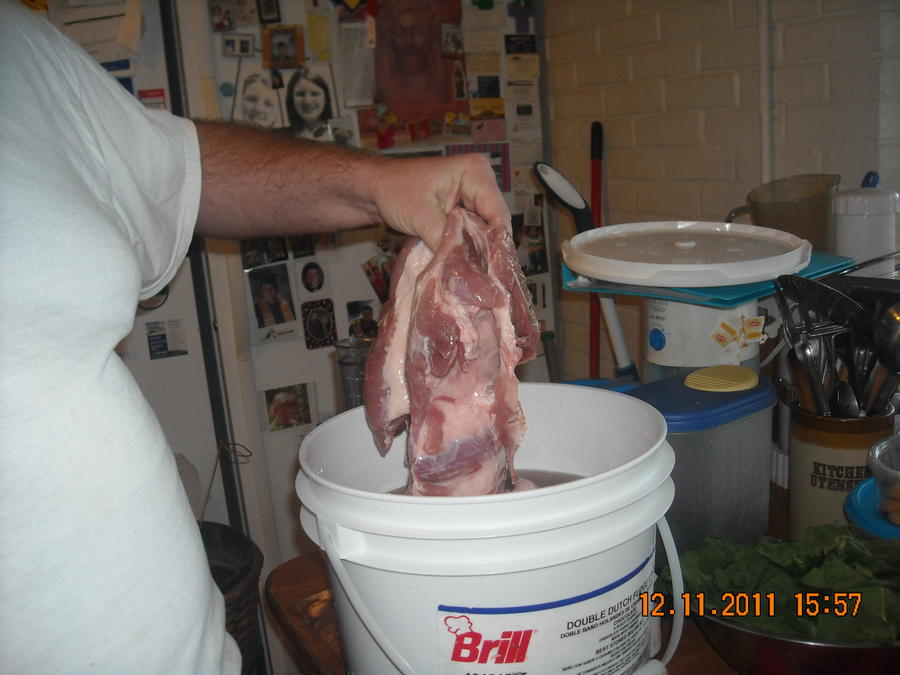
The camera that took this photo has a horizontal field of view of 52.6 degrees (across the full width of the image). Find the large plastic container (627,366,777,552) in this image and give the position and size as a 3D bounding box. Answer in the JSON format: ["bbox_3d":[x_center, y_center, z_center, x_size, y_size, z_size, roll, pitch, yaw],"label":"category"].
[{"bbox_3d":[0.309,0.180,1.141,0.207,0.260,0.128,-13,16,-33],"label":"large plastic container"}]

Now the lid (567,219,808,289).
[{"bbox_3d":[0.318,-0.117,1.231,0.314,0.032,0.314,-3,16,1],"label":"lid"}]

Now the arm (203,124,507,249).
[{"bbox_3d":[-0.080,-0.109,0.670,0.270,0.095,0.100,2,11,-19],"label":"arm"}]

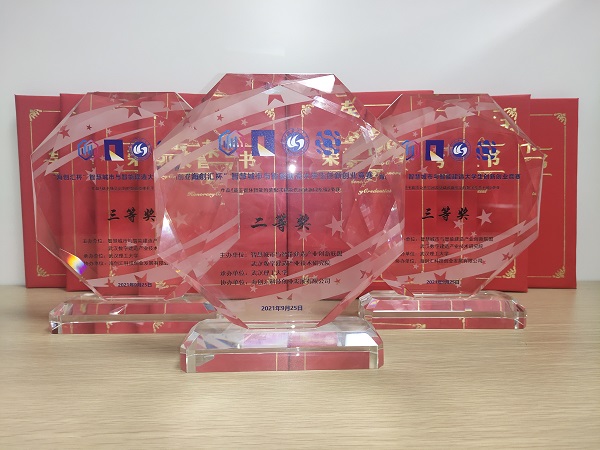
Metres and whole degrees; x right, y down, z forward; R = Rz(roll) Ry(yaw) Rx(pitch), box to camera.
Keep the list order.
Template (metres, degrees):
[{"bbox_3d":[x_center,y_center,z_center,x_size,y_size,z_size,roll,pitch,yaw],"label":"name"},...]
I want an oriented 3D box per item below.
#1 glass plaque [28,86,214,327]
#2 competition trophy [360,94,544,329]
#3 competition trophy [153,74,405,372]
[{"bbox_3d":[-0.152,-0.011,0.428,0.188,0.219,0.052,0,6,0],"label":"glass plaque"},{"bbox_3d":[0.136,-0.013,0.437,0.188,0.219,0.052,0,6,-1],"label":"competition trophy"},{"bbox_3d":[-0.014,-0.003,0.350,0.188,0.219,0.052,0,6,-3],"label":"competition trophy"}]

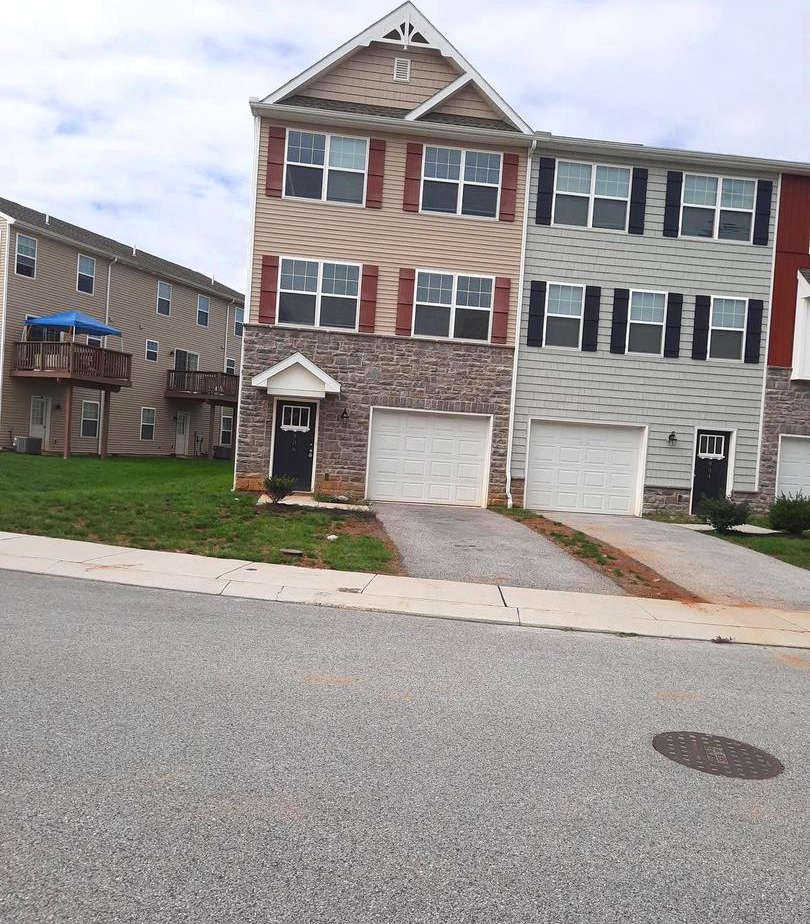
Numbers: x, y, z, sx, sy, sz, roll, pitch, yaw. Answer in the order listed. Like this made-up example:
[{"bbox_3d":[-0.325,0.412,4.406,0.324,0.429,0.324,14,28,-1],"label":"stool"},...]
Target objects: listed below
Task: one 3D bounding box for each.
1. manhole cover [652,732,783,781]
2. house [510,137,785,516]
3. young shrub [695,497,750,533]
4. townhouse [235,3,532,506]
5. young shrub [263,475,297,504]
[{"bbox_3d":[1.726,1.631,4.334,0.670,0.030,0.670,4,1,-6],"label":"manhole cover"},{"bbox_3d":[5.112,-4.032,23.447,6.000,10.450,11.000,4,1,-6],"label":"house"},{"bbox_3d":[6.961,1.151,17.100,1.150,0.730,1.090,4,1,-6],"label":"young shrub"},{"bbox_3d":[-0.894,-4.794,22.833,6.250,11.150,11.000,4,1,-6],"label":"townhouse"},{"bbox_3d":[-2.549,0.558,15.840,0.680,0.600,0.650,4,1,-6],"label":"young shrub"}]

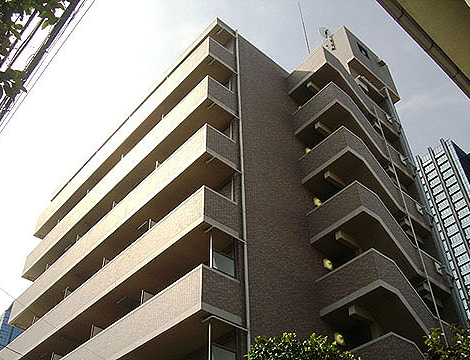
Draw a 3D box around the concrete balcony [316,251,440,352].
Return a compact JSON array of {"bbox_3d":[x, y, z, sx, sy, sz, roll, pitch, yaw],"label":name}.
[{"bbox_3d":[4.629,4.357,16.933,2.982,2.669,2.356,30,-51,-29],"label":"concrete balcony"}]

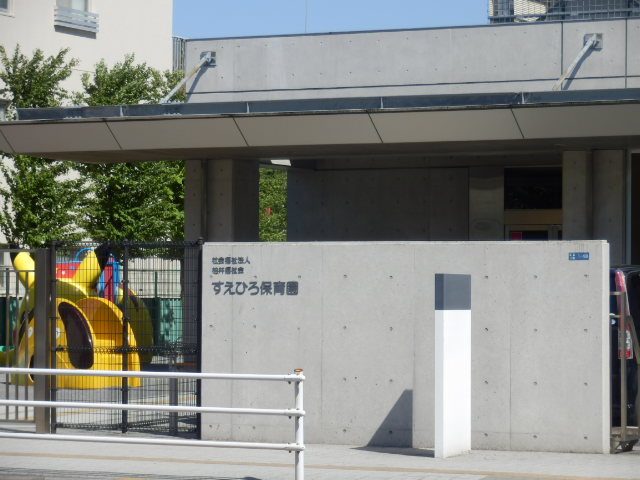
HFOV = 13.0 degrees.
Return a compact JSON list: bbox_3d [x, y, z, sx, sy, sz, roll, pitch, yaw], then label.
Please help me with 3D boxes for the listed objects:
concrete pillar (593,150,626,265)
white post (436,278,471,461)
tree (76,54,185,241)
[{"bbox_3d":[4.070,0.317,38.560,0.460,3.100,0.580,0,-1,29],"label":"concrete pillar"},{"bbox_3d":[1.104,1.027,23.210,0.085,1.500,0.500,0,-1,29],"label":"white post"},{"bbox_3d":[-3.400,-0.670,52.000,2.400,5.550,2.400,0,-1,0],"label":"tree"}]

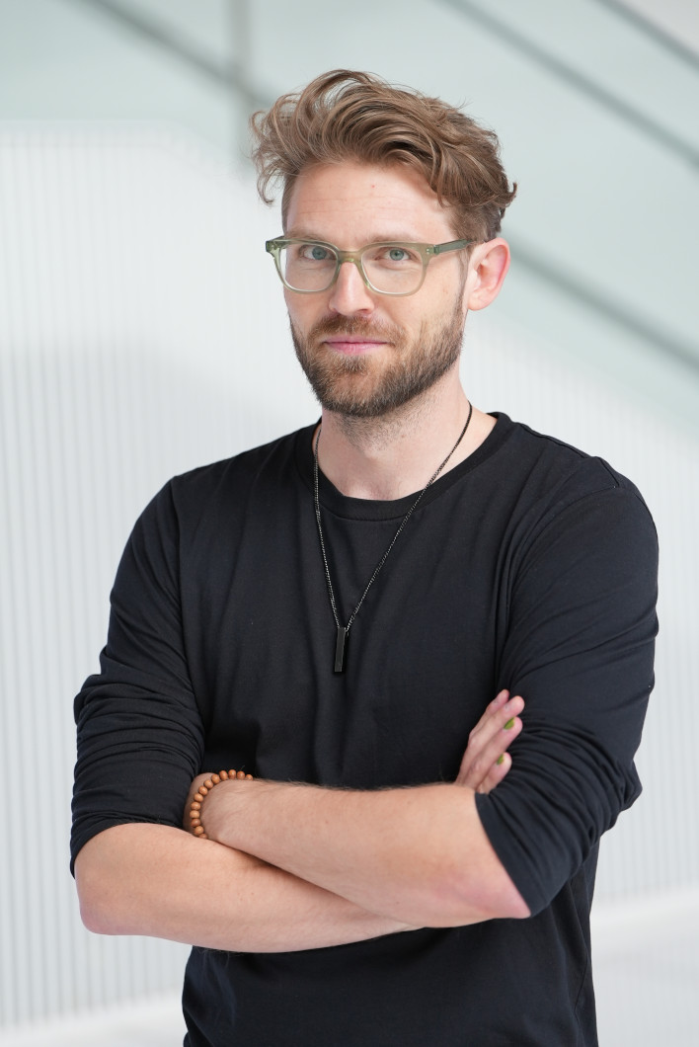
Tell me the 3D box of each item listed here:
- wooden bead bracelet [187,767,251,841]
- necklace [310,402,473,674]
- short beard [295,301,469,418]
[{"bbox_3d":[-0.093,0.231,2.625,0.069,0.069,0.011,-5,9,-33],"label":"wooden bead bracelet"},{"bbox_3d":[0.033,0.008,2.660,0.135,0.215,0.155,-1,4,28],"label":"necklace"},{"bbox_3d":[0.012,-0.131,2.590,0.140,0.093,0.098,1,4,19],"label":"short beard"}]

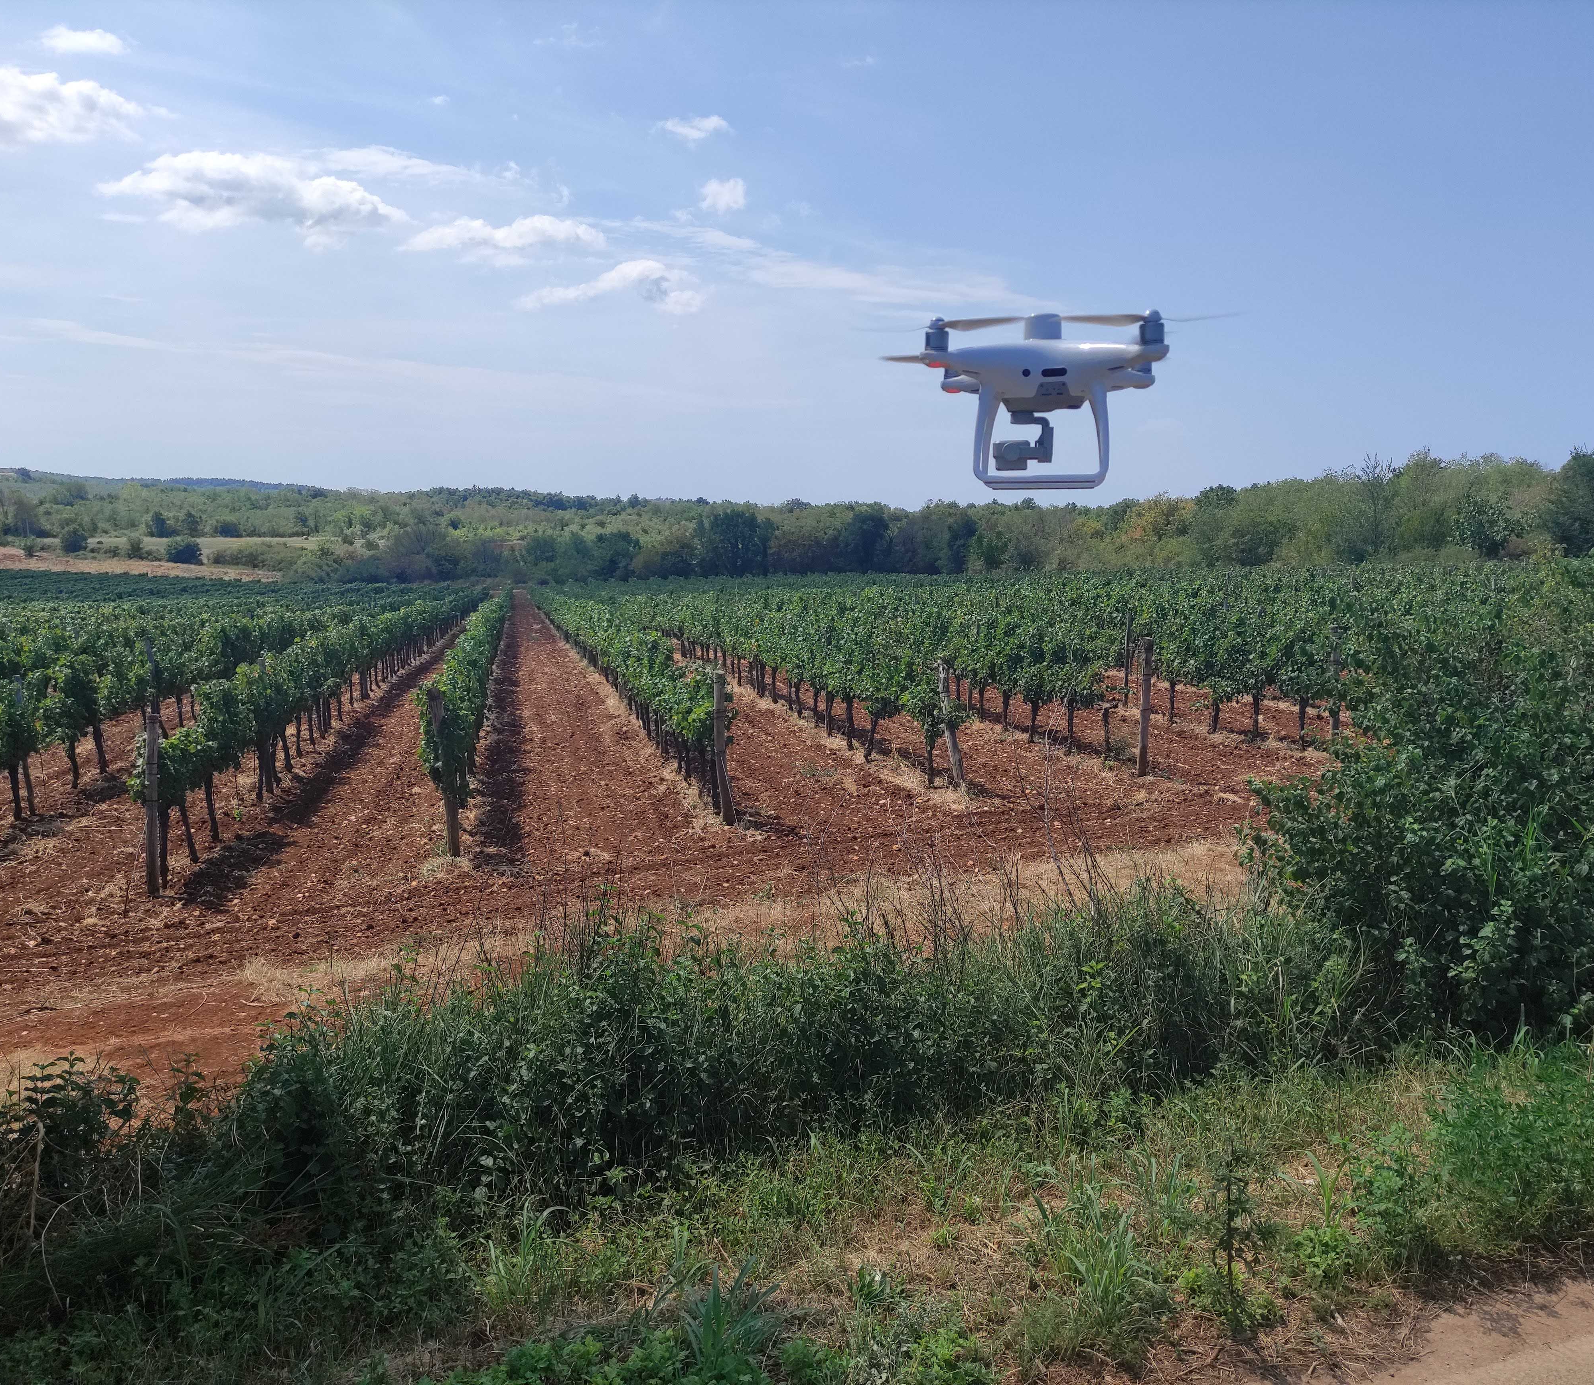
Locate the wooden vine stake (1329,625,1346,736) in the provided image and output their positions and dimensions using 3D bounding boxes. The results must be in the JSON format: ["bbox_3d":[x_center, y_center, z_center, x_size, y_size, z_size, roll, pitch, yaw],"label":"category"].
[{"bbox_3d":[6.890,-0.057,17.035,0.114,1.599,0.114,0,5,22],"label":"wooden vine stake"}]

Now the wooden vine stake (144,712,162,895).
[{"bbox_3d":[-5.711,0.996,11.835,0.105,1.641,0.105,0,5,-26],"label":"wooden vine stake"}]

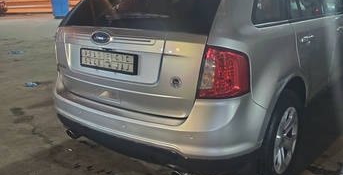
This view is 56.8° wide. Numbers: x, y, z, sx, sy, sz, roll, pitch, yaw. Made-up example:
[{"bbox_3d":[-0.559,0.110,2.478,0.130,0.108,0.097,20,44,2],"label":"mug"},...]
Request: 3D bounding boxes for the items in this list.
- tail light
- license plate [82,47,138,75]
[{"bbox_3d":[0.289,-0.076,1.670,0.235,0.285,0.225,10,19,37],"label":"tail light"},{"bbox_3d":[-0.413,-0.174,2.061,0.545,0.128,0.025,10,13,37],"label":"license plate"}]

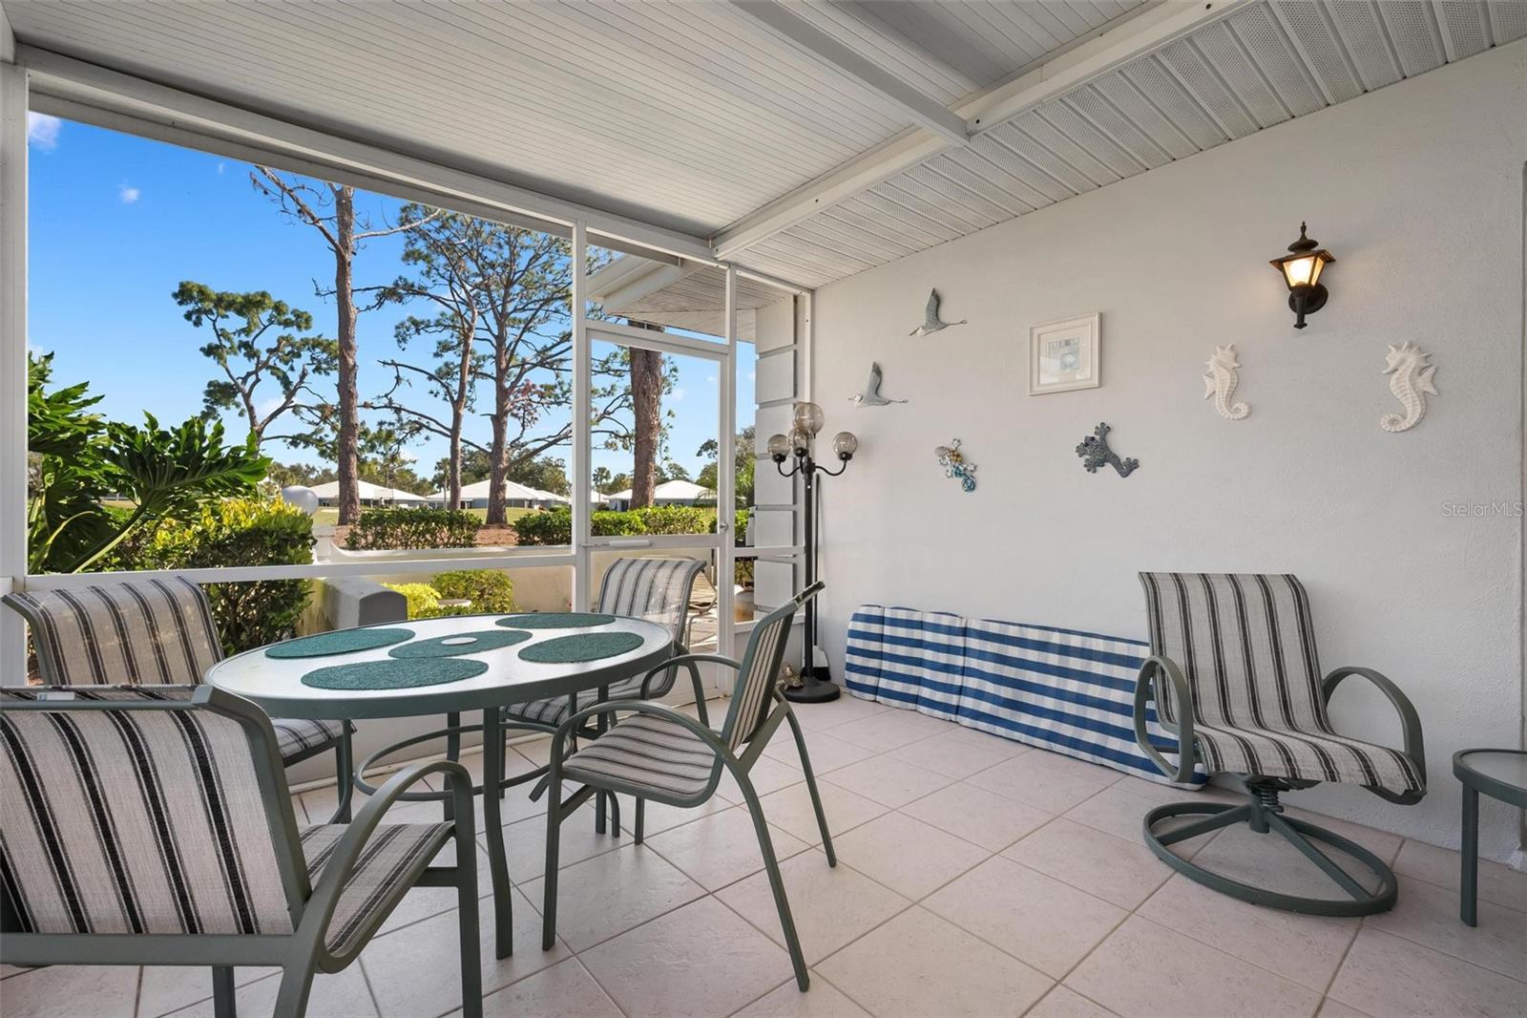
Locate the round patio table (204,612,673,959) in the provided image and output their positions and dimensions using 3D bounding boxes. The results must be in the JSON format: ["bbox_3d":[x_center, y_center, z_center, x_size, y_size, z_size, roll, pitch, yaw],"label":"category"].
[{"bbox_3d":[-0.889,0.768,2.084,1.211,0.709,1.211,0,0,0],"label":"round patio table"}]

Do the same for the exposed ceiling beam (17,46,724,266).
[{"bbox_3d":[-1.341,-1.471,3.116,2.830,0.115,0.080,0,0,-40],"label":"exposed ceiling beam"}]

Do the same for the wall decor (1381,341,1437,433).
[{"bbox_3d":[2.117,-0.400,2.225,0.032,0.300,0.136,0,0,-41],"label":"wall decor"}]

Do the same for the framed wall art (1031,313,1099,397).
[{"bbox_3d":[1.427,-0.724,3.212,0.025,0.339,0.345,0,0,-40],"label":"framed wall art"}]

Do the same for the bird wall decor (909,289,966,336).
[{"bbox_3d":[0.917,-1.050,3.589,0.040,0.240,0.366,0,0,-41],"label":"bird wall decor"}]

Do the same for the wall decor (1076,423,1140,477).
[{"bbox_3d":[1.490,-0.255,2.946,0.035,0.245,0.266,0,0,-41],"label":"wall decor"}]

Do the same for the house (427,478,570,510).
[{"bbox_3d":[-31.800,-1.300,82.000,15.500,4.600,12.000,0,0,-13],"label":"house"}]

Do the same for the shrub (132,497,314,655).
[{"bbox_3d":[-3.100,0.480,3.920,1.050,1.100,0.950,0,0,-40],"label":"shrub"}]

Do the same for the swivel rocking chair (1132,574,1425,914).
[{"bbox_3d":[1.589,0.678,2.178,0.650,0.887,0.678,0,0,13],"label":"swivel rocking chair"}]

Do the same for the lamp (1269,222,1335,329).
[{"bbox_3d":[1.885,-0.811,2.372,0.185,0.370,0.155,0,0,-41],"label":"lamp"}]

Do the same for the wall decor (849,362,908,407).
[{"bbox_3d":[0.689,-0.760,4.093,0.030,0.257,0.453,0,0,-40],"label":"wall decor"}]

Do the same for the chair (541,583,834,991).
[{"bbox_3d":[-0.163,0.673,1.935,0.678,0.898,0.588,0,0,12],"label":"chair"}]

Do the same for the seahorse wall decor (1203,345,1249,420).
[{"bbox_3d":[1.846,-0.499,2.706,0.030,0.303,0.164,0,0,-40],"label":"seahorse wall decor"}]

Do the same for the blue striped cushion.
[{"bbox_3d":[1.115,0.828,3.338,0.088,0.540,1.830,0,0,-41],"label":"blue striped cushion"}]

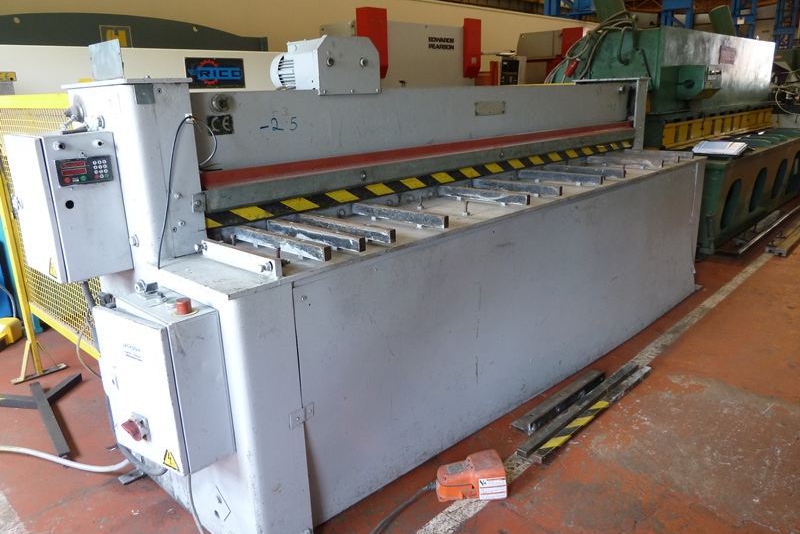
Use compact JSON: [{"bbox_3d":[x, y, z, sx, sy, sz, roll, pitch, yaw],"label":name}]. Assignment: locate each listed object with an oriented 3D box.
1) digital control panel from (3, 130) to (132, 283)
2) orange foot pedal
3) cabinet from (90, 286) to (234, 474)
[{"bbox_3d":[-0.983,-0.193,1.720,0.305,0.400,0.198,14,23,42],"label":"digital control panel"},{"bbox_3d":[0.239,0.704,1.970,0.230,0.118,0.122,-2,17,-3],"label":"orange foot pedal"},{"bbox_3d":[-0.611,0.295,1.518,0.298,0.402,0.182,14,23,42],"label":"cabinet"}]

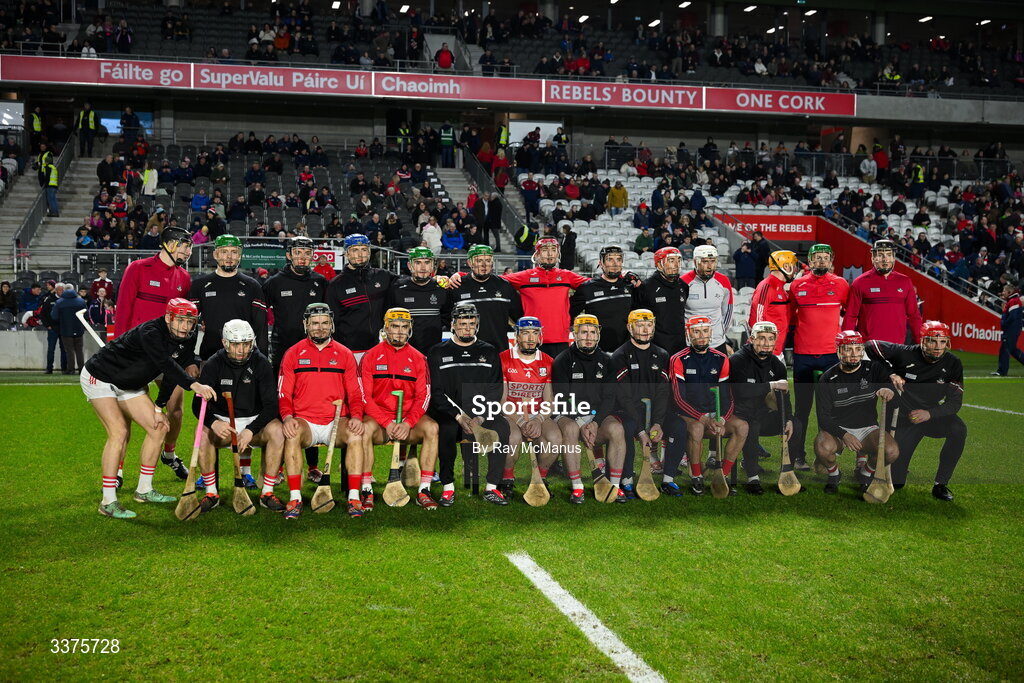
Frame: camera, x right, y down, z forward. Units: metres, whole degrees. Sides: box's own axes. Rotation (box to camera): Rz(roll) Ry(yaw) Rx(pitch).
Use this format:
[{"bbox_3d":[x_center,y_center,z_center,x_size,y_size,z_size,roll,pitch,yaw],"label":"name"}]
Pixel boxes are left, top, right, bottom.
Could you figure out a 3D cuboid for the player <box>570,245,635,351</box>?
[{"bbox_3d":[0.775,0.138,9.700,0.600,1.850,0.380,0,2,-8],"label":"player"}]

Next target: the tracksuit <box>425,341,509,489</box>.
[{"bbox_3d":[-0.309,0.492,8.500,0.560,1.019,0.700,0,2,-6],"label":"tracksuit"}]

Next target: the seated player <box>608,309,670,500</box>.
[{"bbox_3d":[0.996,0.427,8.850,0.530,1.342,0.800,0,2,-4],"label":"seated player"}]

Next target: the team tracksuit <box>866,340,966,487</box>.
[{"bbox_3d":[3.054,0.539,9.000,0.700,1.095,0.850,1,2,10],"label":"team tracksuit"}]

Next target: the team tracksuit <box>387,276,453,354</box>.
[{"bbox_3d":[-0.697,-0.190,9.100,0.540,0.630,0.300,0,2,-8],"label":"team tracksuit"}]

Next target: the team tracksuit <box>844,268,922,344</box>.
[{"bbox_3d":[3.094,-0.236,9.950,0.610,0.740,0.300,0,2,6],"label":"team tracksuit"}]

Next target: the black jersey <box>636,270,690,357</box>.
[{"bbox_3d":[1.226,-0.217,9.800,0.540,0.720,0.340,-1,2,-23],"label":"black jersey"}]

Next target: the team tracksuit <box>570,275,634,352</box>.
[{"bbox_3d":[0.748,-0.223,9.868,0.550,0.660,0.300,0,2,-12],"label":"team tracksuit"}]

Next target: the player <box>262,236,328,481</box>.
[{"bbox_3d":[-1.690,0.138,9.378,0.540,1.890,0.380,0,2,-11],"label":"player"}]

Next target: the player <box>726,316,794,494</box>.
[{"bbox_3d":[1.919,0.477,9.120,0.500,1.277,0.800,0,2,-10],"label":"player"}]

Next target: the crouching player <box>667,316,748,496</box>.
[{"bbox_3d":[1.471,0.464,9.040,0.560,1.303,0.800,0,2,-6],"label":"crouching player"}]

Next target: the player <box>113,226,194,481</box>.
[{"bbox_3d":[-2.679,0.103,8.930,0.540,1.920,0.460,-1,2,-40],"label":"player"}]

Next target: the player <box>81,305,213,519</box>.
[{"bbox_3d":[-2.420,0.422,8.035,1.030,1.400,0.670,1,2,40],"label":"player"}]

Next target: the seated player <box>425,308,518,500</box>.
[{"bbox_3d":[-0.300,0.418,8.638,0.620,1.398,0.820,0,2,-8],"label":"seated player"}]

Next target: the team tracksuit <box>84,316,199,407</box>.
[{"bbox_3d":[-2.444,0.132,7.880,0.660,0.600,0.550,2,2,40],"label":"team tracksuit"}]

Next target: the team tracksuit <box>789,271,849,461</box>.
[{"bbox_3d":[2.628,0.209,10.212,0.520,1.610,0.310,0,2,-2],"label":"team tracksuit"}]

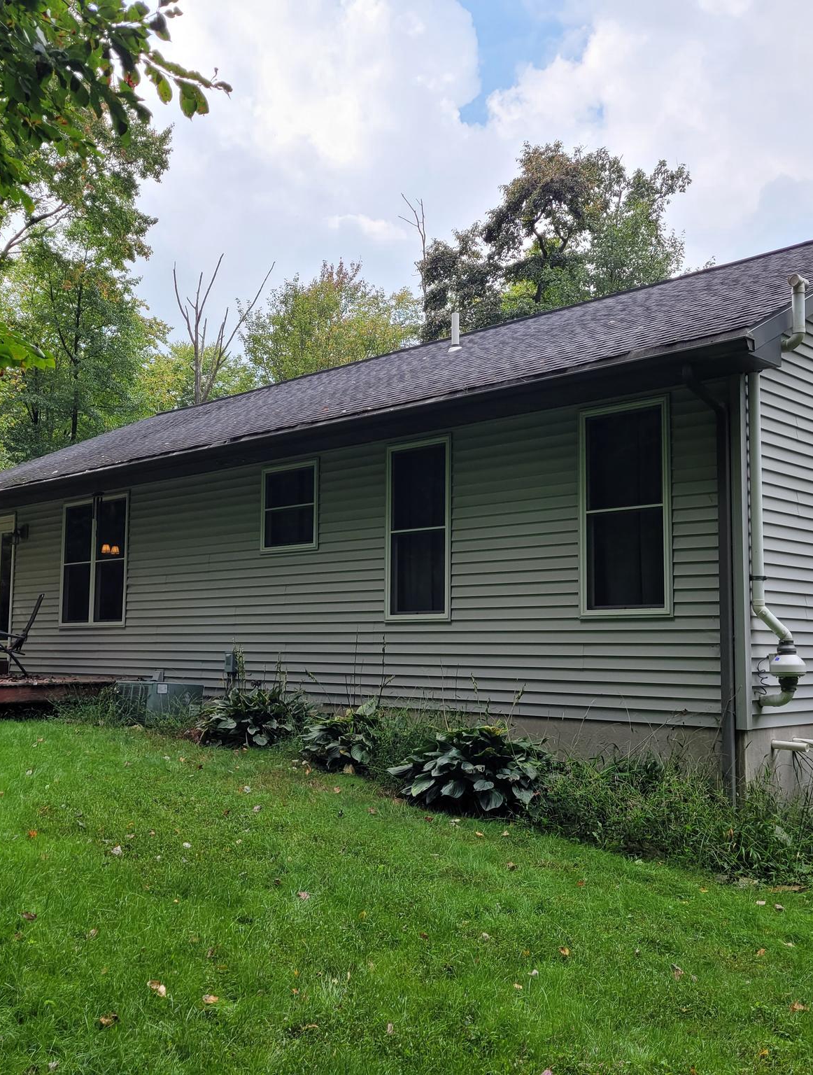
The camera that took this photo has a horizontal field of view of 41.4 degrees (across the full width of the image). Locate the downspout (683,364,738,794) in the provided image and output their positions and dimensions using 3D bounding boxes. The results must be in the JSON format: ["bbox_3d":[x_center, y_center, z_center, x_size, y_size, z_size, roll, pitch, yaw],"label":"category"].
[{"bbox_3d":[2.127,0.326,7.613,0.080,3.070,0.510,-5,-8,45],"label":"downspout"}]

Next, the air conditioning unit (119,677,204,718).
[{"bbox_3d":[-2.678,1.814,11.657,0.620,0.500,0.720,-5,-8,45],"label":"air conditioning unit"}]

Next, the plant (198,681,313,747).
[{"bbox_3d":[-1.465,1.739,10.550,1.100,0.580,1.000,1,-6,0],"label":"plant"}]

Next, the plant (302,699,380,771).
[{"bbox_3d":[-0.585,1.730,9.450,0.700,0.560,0.680,1,-6,0],"label":"plant"}]

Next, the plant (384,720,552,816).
[{"bbox_3d":[0.475,1.708,7.950,1.180,0.580,1.100,1,-6,0],"label":"plant"}]

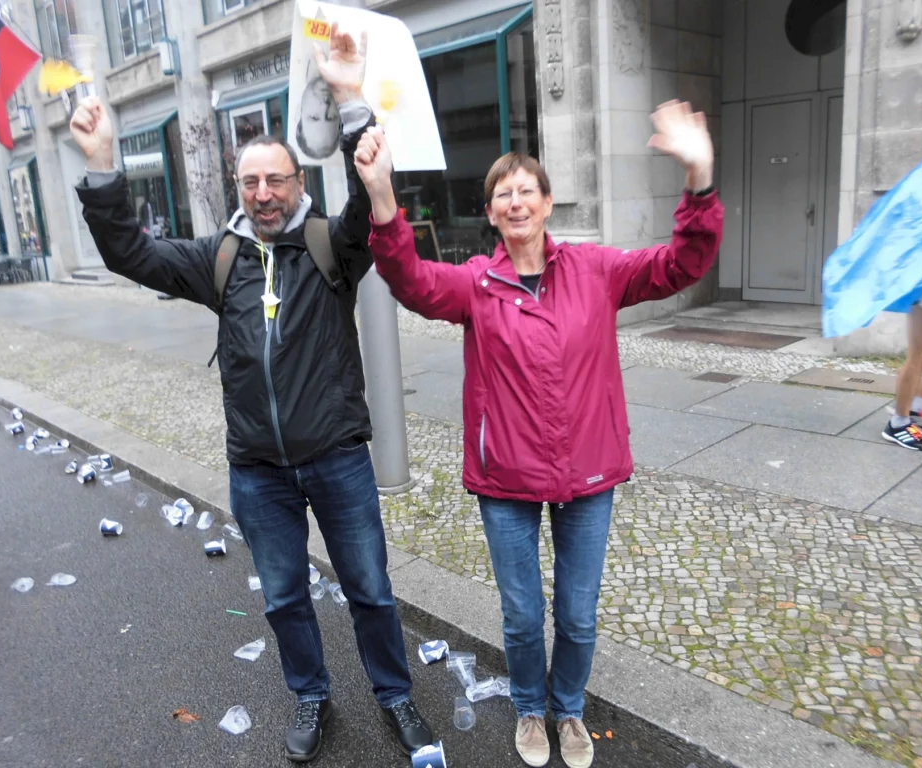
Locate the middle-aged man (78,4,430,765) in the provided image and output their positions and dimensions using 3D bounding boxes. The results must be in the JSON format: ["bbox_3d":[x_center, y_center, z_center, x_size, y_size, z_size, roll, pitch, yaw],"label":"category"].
[{"bbox_3d":[-0.566,0.087,2.187,0.800,2.000,0.450,-5,13,-8],"label":"middle-aged man"}]

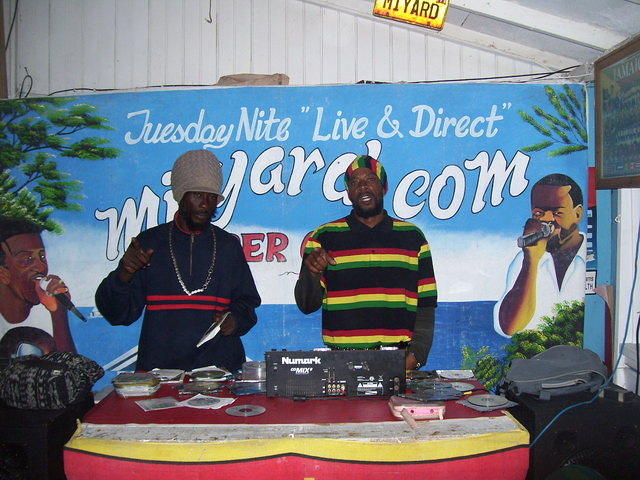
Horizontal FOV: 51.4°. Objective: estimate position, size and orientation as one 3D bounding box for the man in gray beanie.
[{"bbox_3d":[-0.555,0.520,2.650,0.650,1.750,0.450,0,2,-5],"label":"man in gray beanie"}]

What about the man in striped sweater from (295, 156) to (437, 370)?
[{"bbox_3d":[0.183,0.530,2.690,0.570,1.730,0.420,0,2,2],"label":"man in striped sweater"}]

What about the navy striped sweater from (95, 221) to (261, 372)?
[{"bbox_3d":[-0.555,0.255,2.620,0.650,0.660,0.410,0,2,-5],"label":"navy striped sweater"}]

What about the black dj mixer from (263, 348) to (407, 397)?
[{"bbox_3d":[0.055,0.427,2.310,0.460,0.155,0.320,0,2,0],"label":"black dj mixer"}]

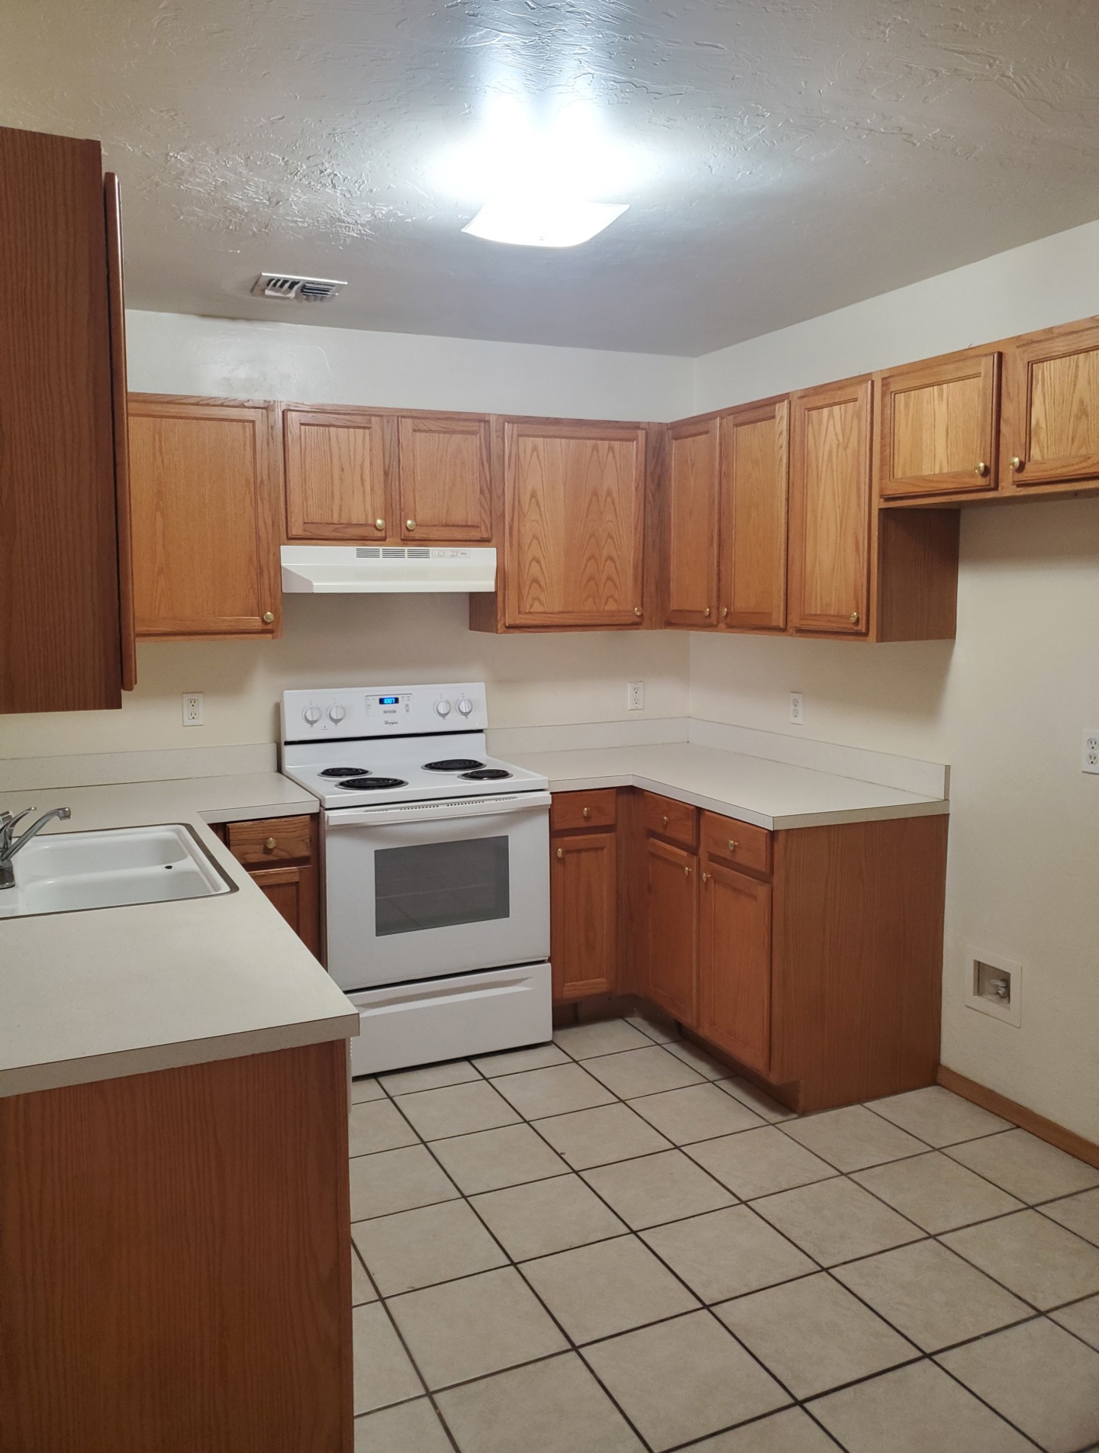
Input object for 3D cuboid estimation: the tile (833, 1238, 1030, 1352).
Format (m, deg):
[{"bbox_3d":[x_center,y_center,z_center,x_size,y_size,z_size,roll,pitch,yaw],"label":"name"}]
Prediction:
[{"bbox_3d":[0.833,1.242,2.411,0.305,0.010,0.305,-3,7,-25],"label":"tile"}]

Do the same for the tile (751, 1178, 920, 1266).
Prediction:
[{"bbox_3d":[0.698,1.205,2.680,0.304,0.012,0.304,-3,7,-25],"label":"tile"}]

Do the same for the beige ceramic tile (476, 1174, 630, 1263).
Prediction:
[{"bbox_3d":[-0.003,1.210,2.714,0.305,0.010,0.305,-3,7,-25],"label":"beige ceramic tile"}]

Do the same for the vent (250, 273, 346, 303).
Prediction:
[{"bbox_3d":[-0.773,-1.336,3.396,0.260,0.020,0.255,-3,7,-25],"label":"vent"}]

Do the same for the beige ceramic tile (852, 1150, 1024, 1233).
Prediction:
[{"bbox_3d":[0.985,1.193,2.826,0.305,0.010,0.305,-3,7,-25],"label":"beige ceramic tile"}]

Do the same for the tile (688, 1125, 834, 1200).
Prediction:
[{"bbox_3d":[0.566,1.175,2.963,0.304,0.012,0.304,-3,7,-25],"label":"tile"}]

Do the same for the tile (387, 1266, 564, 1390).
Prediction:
[{"bbox_3d":[-0.157,1.246,2.284,0.304,0.012,0.304,-3,7,-25],"label":"tile"}]

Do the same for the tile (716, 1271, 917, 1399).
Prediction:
[{"bbox_3d":[0.546,1.260,2.280,0.304,0.010,0.304,-3,8,-25],"label":"tile"}]

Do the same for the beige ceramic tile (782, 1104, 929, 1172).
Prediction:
[{"bbox_3d":[0.850,1.161,3.095,0.304,0.012,0.304,-3,7,-25],"label":"beige ceramic tile"}]

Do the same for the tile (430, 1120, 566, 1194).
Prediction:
[{"bbox_3d":[-0.133,1.175,2.997,0.304,0.010,0.304,-3,8,-25],"label":"tile"}]

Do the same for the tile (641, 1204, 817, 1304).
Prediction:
[{"bbox_3d":[0.415,1.226,2.563,0.305,0.010,0.305,-3,7,-25],"label":"tile"}]

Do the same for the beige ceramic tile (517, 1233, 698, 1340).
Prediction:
[{"bbox_3d":[0.130,1.243,2.432,0.304,0.010,0.304,-3,8,-25],"label":"beige ceramic tile"}]

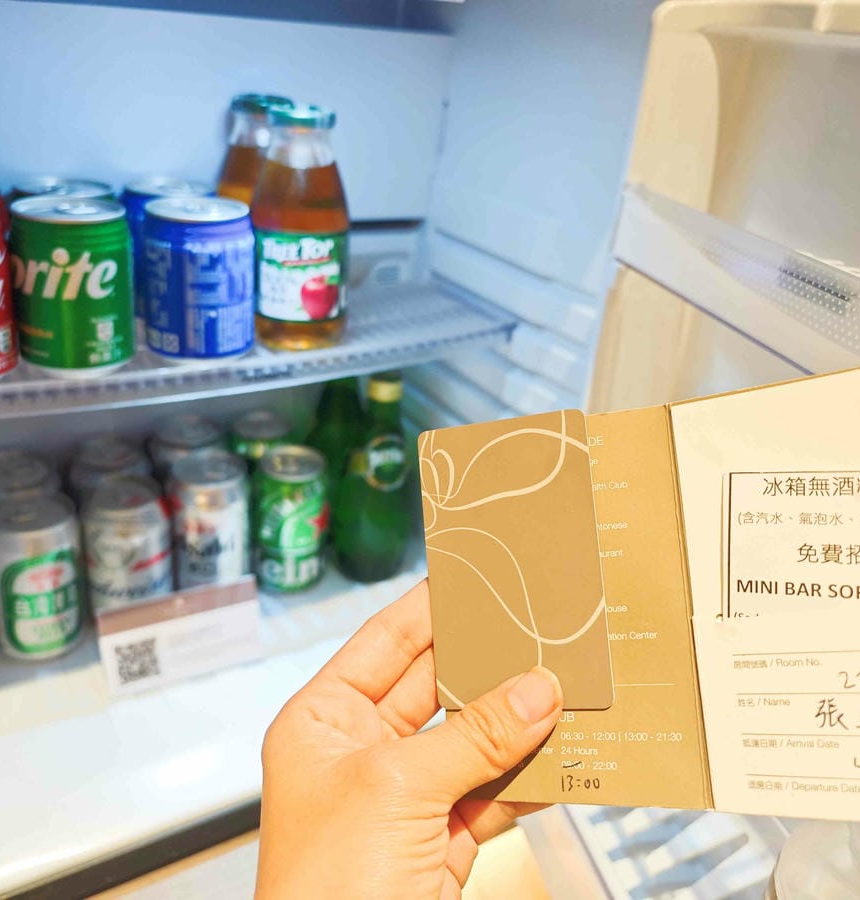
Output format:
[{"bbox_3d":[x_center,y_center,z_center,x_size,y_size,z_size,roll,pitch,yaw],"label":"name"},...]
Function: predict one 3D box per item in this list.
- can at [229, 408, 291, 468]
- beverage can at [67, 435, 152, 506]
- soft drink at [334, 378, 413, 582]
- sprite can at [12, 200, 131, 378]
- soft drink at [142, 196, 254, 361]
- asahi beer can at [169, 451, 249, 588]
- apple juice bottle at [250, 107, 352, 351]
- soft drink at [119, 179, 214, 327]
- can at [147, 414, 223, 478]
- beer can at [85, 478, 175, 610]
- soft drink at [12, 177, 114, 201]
[{"bbox_3d":[-0.166,0.029,0.782,0.066,0.120,0.066,6,28,-3],"label":"can"},{"bbox_3d":[-0.280,0.055,0.707,0.066,0.120,0.066,-4,30,-22],"label":"beverage can"},{"bbox_3d":[-0.047,0.027,0.734,0.072,0.199,0.072,6,28,-3],"label":"soft drink"},{"bbox_3d":[-0.212,-0.096,0.476,0.066,0.092,0.066,12,28,8],"label":"sprite can"},{"bbox_3d":[-0.148,-0.108,0.515,0.066,0.092,0.066,-6,31,-25],"label":"soft drink"},{"bbox_3d":[-0.194,0.068,0.705,0.066,0.120,0.066,2,28,-11],"label":"asahi beer can"},{"bbox_3d":[-0.087,-0.150,0.544,0.065,0.154,0.065,3,28,-10],"label":"apple juice bottle"},{"bbox_3d":[-0.181,-0.137,0.562,0.066,0.092,0.066,-2,29,-18],"label":"soft drink"},{"bbox_3d":[-0.228,0.035,0.756,0.066,0.120,0.066,6,28,-3],"label":"can"},{"bbox_3d":[-0.246,0.085,0.656,0.066,0.120,0.066,6,28,-3],"label":"beer can"},{"bbox_3d":[-0.237,-0.127,0.527,0.066,0.092,0.066,-5,30,-23],"label":"soft drink"}]

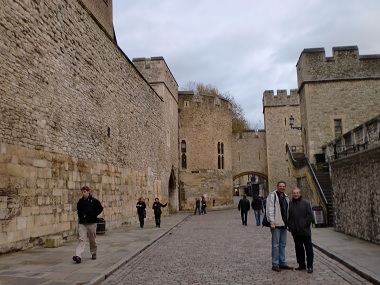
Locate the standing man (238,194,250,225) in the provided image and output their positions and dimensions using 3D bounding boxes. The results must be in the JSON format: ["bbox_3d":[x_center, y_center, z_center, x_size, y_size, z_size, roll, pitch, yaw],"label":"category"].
[{"bbox_3d":[3.104,3.898,22.115,0.620,1.770,0.420,-1,-8,3],"label":"standing man"}]

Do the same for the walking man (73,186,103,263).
[{"bbox_3d":[-2.507,1.999,9.461,0.580,1.780,0.580,-4,-9,20],"label":"walking man"}]

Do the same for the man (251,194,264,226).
[{"bbox_3d":[3.818,3.937,22.171,0.560,1.740,0.420,-1,-8,3],"label":"man"}]

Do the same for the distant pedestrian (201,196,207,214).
[{"bbox_3d":[1.374,6.264,38.248,0.550,1.720,0.480,1,-8,-17],"label":"distant pedestrian"}]

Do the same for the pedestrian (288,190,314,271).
[{"bbox_3d":[2.353,1.826,8.082,0.520,1.680,0.400,-4,-9,21],"label":"pedestrian"}]

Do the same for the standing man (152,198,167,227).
[{"bbox_3d":[-1.743,4.017,21.884,0.800,1.660,0.420,0,-8,-6],"label":"standing man"}]

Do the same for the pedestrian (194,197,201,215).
[{"bbox_3d":[0.766,6.674,40.109,0.600,1.700,0.480,1,-8,-17],"label":"pedestrian"}]

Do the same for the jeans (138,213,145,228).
[{"bbox_3d":[-2.695,4.352,21.439,0.360,0.860,0.320,0,-8,-6],"label":"jeans"}]

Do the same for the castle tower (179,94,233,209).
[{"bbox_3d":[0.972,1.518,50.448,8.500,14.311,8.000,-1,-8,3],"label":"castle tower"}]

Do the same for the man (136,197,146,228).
[{"bbox_3d":[-2.663,3.893,21.226,0.520,1.670,0.420,0,-8,-6],"label":"man"}]

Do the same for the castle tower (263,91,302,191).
[{"bbox_3d":[12.322,0.994,50.491,5.200,14.863,5.000,-2,-8,6],"label":"castle tower"}]

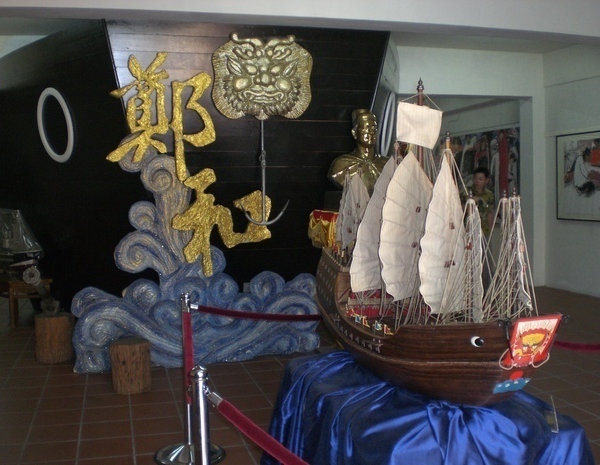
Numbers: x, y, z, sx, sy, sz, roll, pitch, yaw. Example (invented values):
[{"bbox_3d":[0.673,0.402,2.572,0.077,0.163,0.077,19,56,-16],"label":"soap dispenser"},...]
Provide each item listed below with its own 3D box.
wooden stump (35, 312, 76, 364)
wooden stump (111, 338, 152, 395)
[{"bbox_3d":[-2.043,0.880,5.680,0.314,0.374,0.314,0,4,0],"label":"wooden stump"},{"bbox_3d":[-1.195,0.939,4.815,0.277,0.357,0.277,0,4,0],"label":"wooden stump"}]

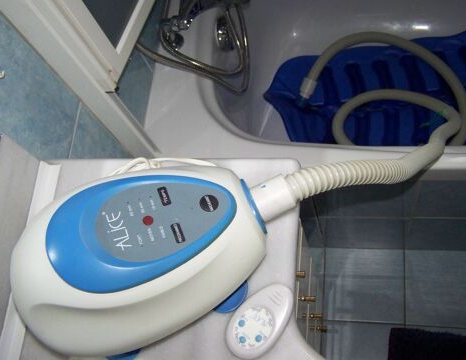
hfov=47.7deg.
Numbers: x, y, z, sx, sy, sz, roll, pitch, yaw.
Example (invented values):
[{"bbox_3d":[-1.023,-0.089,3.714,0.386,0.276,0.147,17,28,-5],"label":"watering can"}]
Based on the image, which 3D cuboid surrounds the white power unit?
[{"bbox_3d":[-0.105,0.071,0.533,0.266,0.137,0.172,-25,65,2],"label":"white power unit"}]

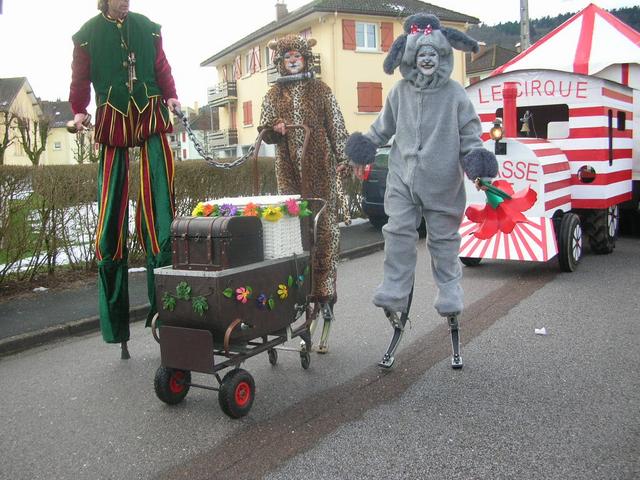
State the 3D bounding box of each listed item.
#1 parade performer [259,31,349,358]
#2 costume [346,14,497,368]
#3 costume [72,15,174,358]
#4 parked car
[{"bbox_3d":[-0.092,-0.272,4.402,0.600,2.160,0.550,0,8,9],"label":"parade performer"},{"bbox_3d":[0.640,-0.256,4.040,0.880,2.200,0.580,1,8,13],"label":"costume"},{"bbox_3d":[-1.348,-0.391,4.485,0.700,2.220,0.550,-2,8,-9],"label":"costume"},{"bbox_3d":[2.439,-1.017,11.736,1.720,1.480,4.100,4,9,30],"label":"parked car"}]

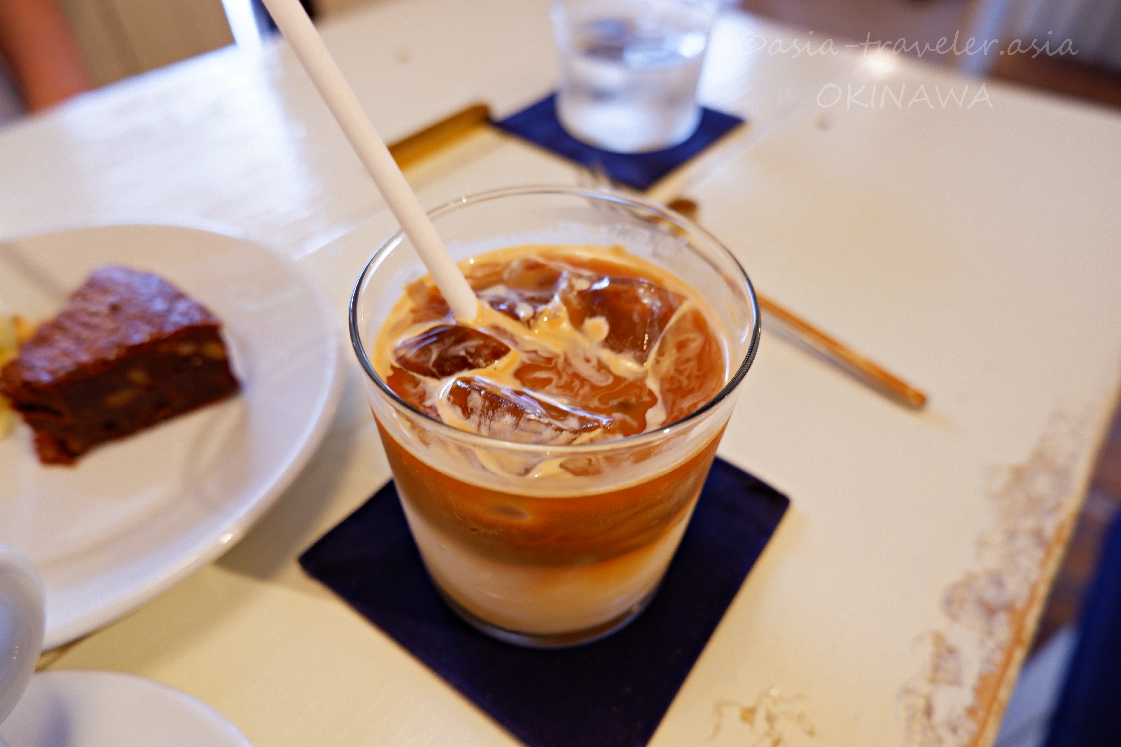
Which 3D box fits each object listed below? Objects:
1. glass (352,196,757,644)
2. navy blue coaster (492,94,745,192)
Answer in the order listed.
[{"bbox_3d":[-0.002,0.015,0.178,0.083,0.088,0.083,3,45,0],"label":"glass"},{"bbox_3d":[0.034,-0.140,0.395,0.102,0.003,0.102,32,52,26],"label":"navy blue coaster"}]

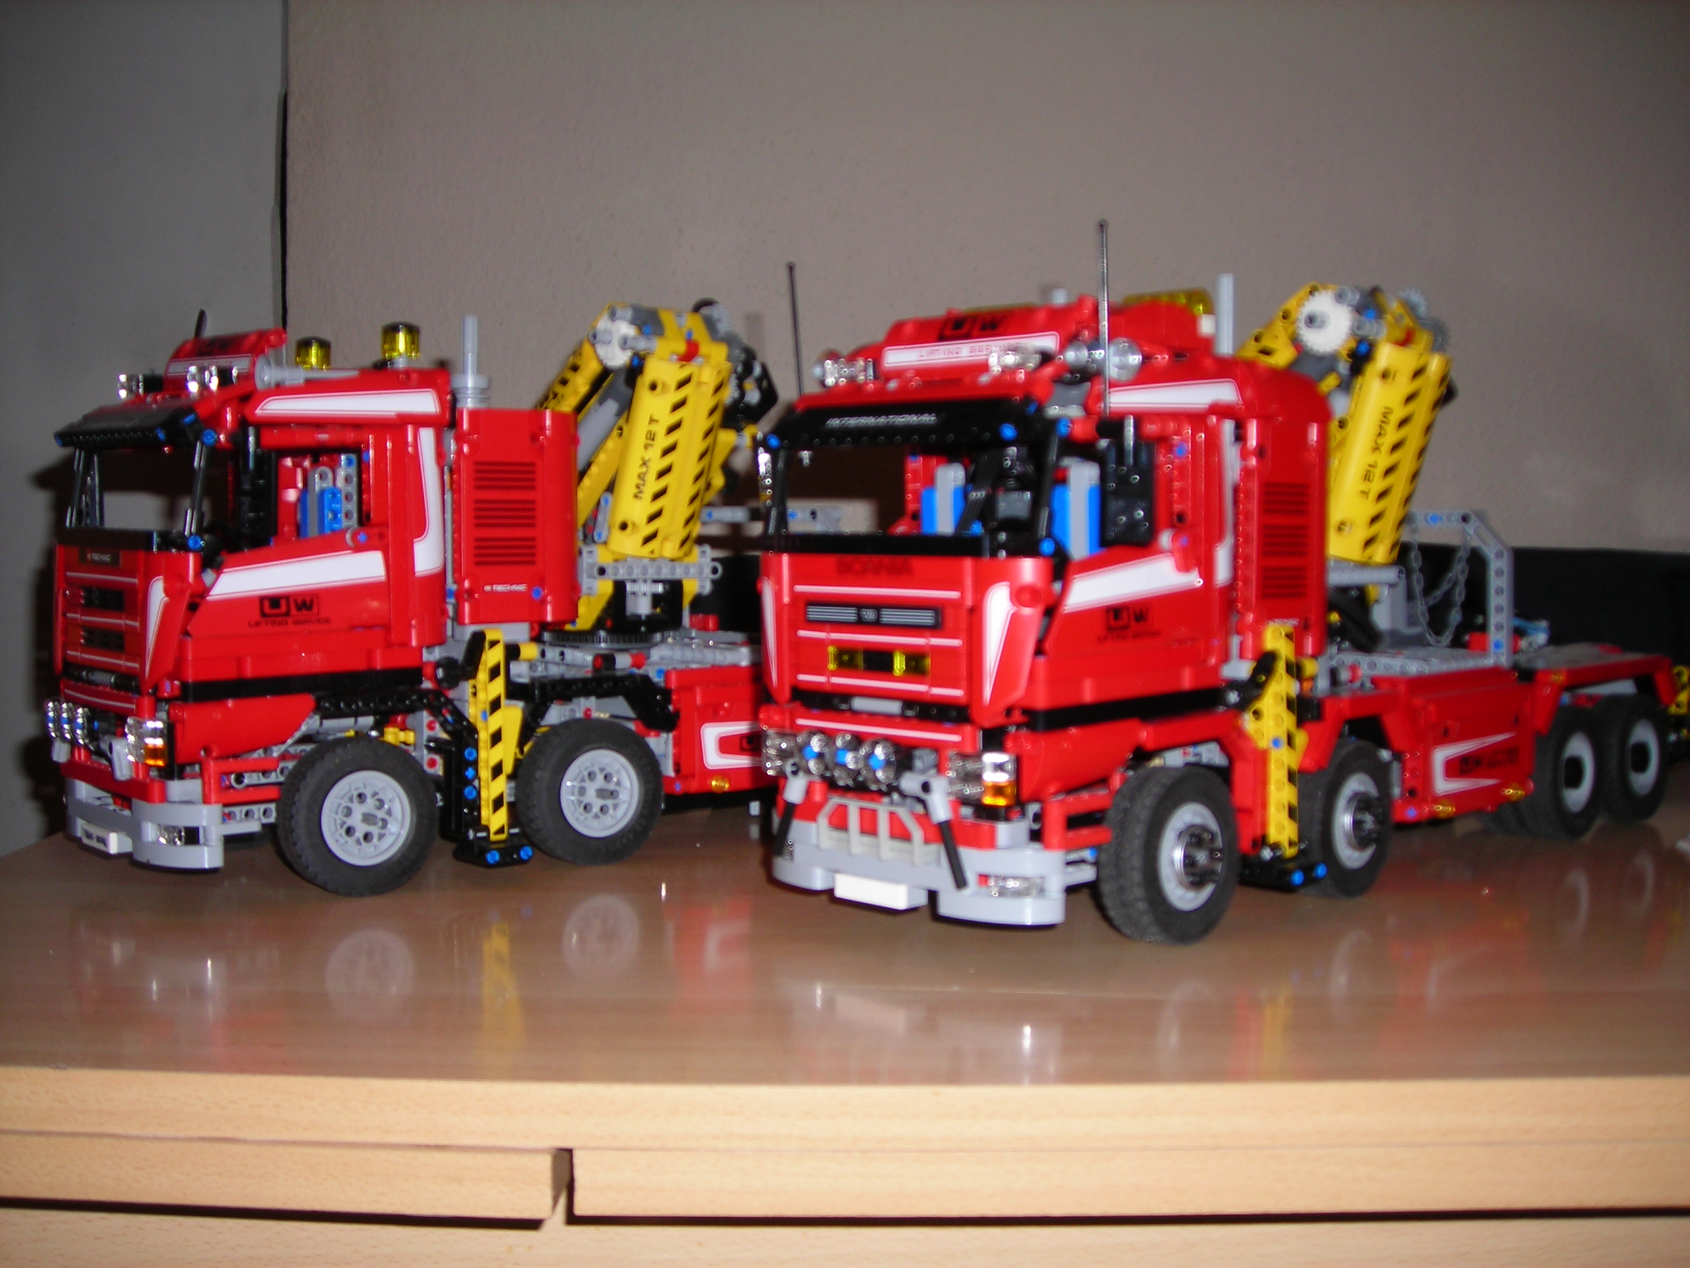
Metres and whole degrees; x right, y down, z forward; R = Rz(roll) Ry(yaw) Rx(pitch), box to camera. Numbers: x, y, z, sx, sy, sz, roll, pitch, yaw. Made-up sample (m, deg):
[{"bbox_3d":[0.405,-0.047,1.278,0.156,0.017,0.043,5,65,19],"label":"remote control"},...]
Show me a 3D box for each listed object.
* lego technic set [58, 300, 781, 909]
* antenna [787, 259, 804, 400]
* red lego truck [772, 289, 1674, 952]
[{"bbox_3d":[-0.091,-0.032,0.893,0.540,0.253,0.142,-3,5,-38],"label":"lego technic set"},{"bbox_3d":[-0.018,-0.113,0.703,0.004,0.055,0.004,-4,-2,-44],"label":"antenna"},{"bbox_3d":[0.199,-0.028,0.813,0.540,0.253,0.142,-4,5,-44],"label":"red lego truck"}]

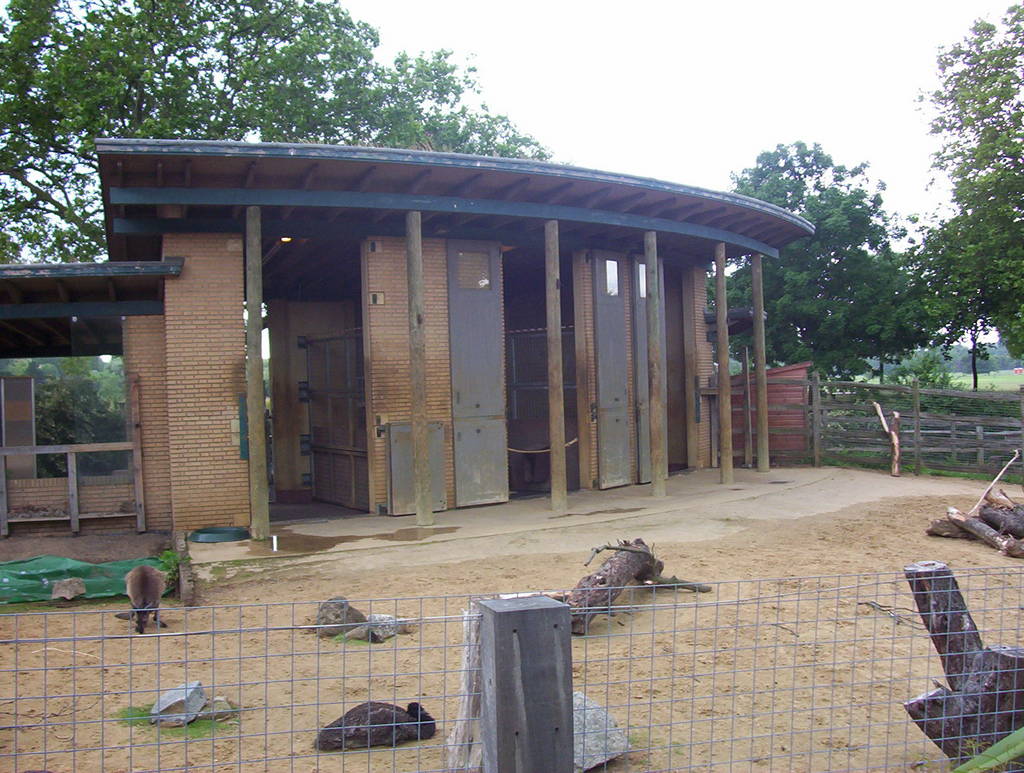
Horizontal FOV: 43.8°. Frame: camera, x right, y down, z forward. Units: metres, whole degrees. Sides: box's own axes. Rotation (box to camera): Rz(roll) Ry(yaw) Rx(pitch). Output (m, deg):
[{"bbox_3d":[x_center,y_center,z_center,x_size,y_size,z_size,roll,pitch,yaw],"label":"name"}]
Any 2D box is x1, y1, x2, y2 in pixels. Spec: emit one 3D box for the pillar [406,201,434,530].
[{"bbox_3d":[-1.193,-0.233,16.500,0.215,4.050,0.215,-2,0,-30],"label":"pillar"}]

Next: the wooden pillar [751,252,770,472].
[{"bbox_3d":[4.582,-0.426,23.500,0.210,4.020,0.210,-1,0,28],"label":"wooden pillar"}]

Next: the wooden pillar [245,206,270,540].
[{"bbox_3d":[-3.207,-0.168,16.102,0.220,4.206,0.220,-1,1,-20],"label":"wooden pillar"}]

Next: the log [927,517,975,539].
[{"bbox_3d":[4.846,1.559,13.900,0.750,0.200,0.260,-1,0,31],"label":"log"}]

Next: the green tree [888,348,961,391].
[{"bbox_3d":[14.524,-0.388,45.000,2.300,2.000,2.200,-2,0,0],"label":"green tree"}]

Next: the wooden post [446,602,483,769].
[{"bbox_3d":[-0.202,1.459,6.200,0.240,0.840,0.240,-2,0,0],"label":"wooden post"}]

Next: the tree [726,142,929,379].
[{"bbox_3d":[10.327,-3.369,42.033,6.300,9.340,6.300,-2,0,0],"label":"tree"}]

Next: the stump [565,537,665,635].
[{"bbox_3d":[0.866,1.661,10.800,0.430,0.442,2.150,-2,1,20],"label":"stump"}]

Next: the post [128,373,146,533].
[{"bbox_3d":[-5.041,0.896,17.191,0.115,2.144,0.110,-2,0,-12],"label":"post"}]

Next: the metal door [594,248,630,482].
[{"bbox_3d":[1.656,-0.254,20.900,0.080,3.820,0.800,-1,1,41],"label":"metal door"}]

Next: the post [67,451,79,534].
[{"bbox_3d":[-5.885,1.418,17.095,0.103,1.108,0.100,-3,0,-12],"label":"post"}]

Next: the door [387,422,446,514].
[{"bbox_3d":[-1.374,1.186,18.518,0.962,1.284,0.070,-2,1,-37],"label":"door"}]

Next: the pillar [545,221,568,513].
[{"bbox_3d":[0.611,-0.278,17.700,0.215,4.030,0.215,-2,0,0],"label":"pillar"}]

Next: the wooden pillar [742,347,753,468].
[{"bbox_3d":[4.669,0.412,25.290,0.130,2.392,0.130,-2,0,-5],"label":"wooden pillar"}]

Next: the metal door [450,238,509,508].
[{"bbox_3d":[-0.496,-0.196,19.338,0.996,3.989,0.070,-2,1,-39],"label":"metal door"}]

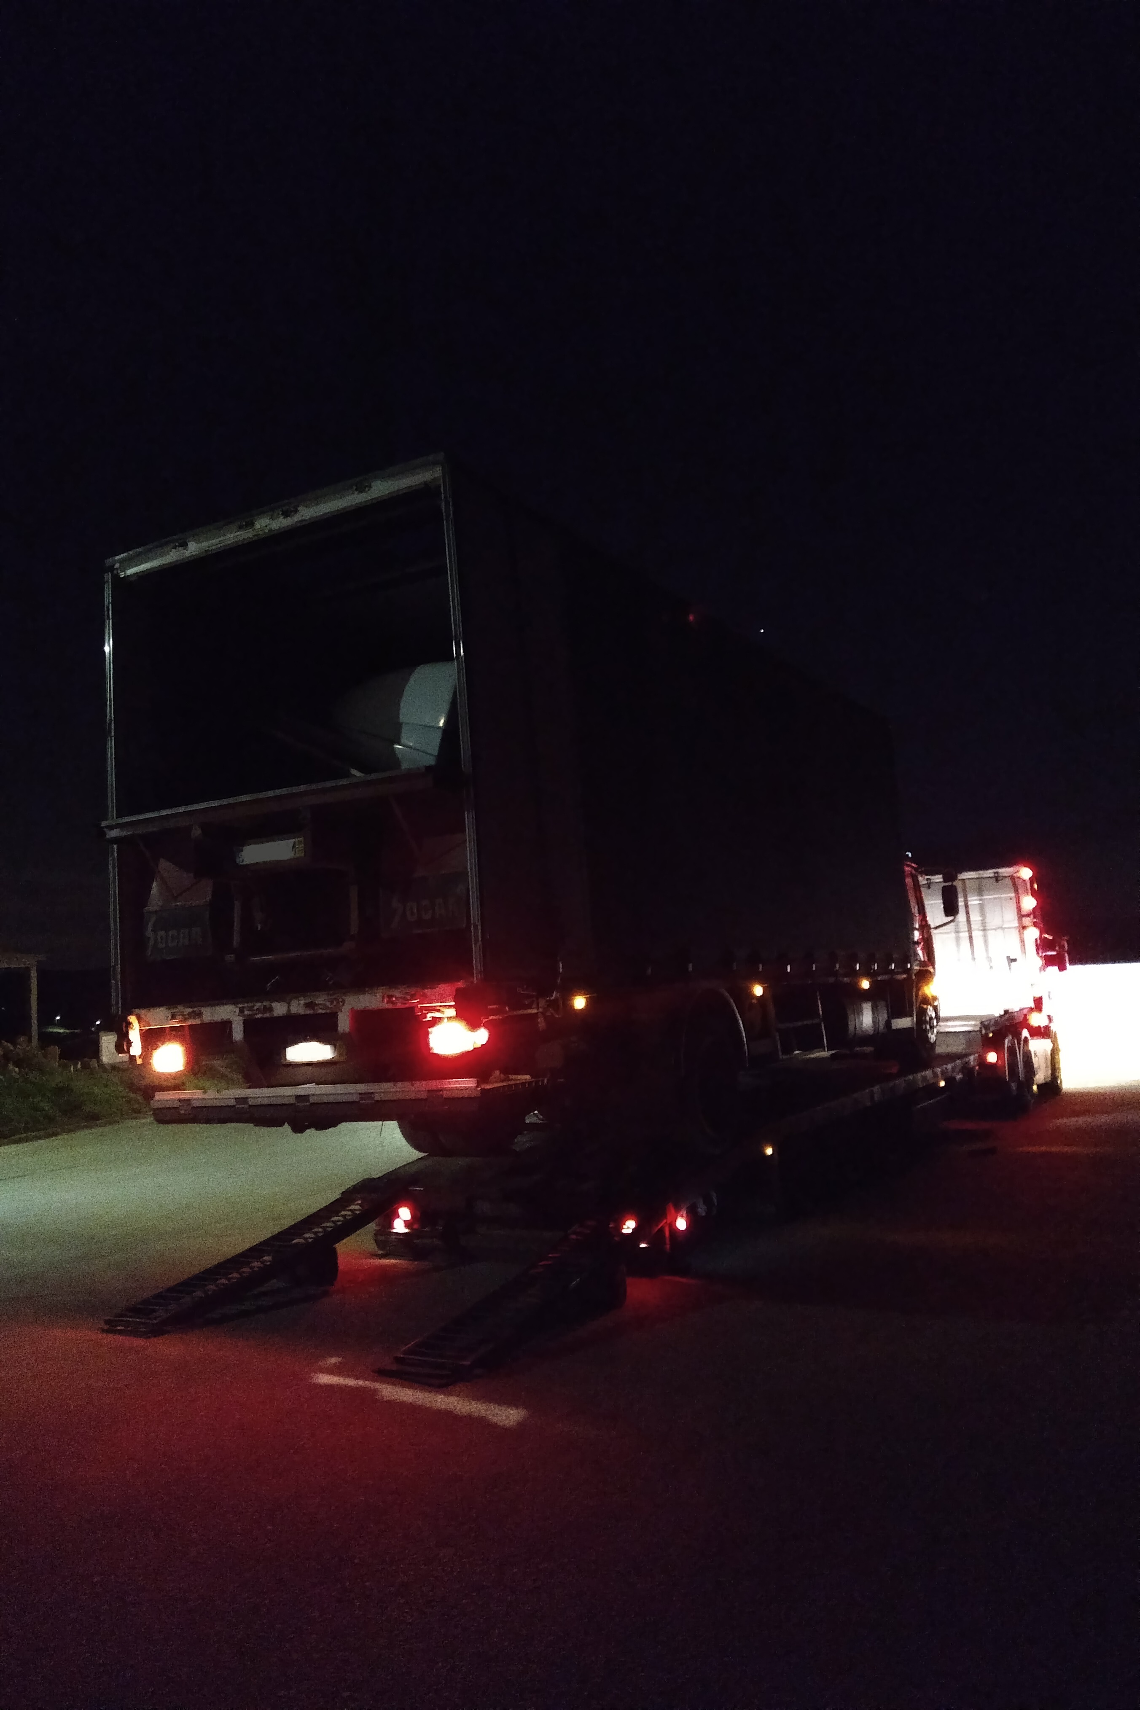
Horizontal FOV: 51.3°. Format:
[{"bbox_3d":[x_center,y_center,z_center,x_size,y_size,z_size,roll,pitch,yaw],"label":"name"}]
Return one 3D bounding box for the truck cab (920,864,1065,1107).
[{"bbox_3d":[6.082,2.039,18.738,2.578,3.593,6.090,-8,-10,30],"label":"truck cab"}]

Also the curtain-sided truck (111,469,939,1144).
[{"bbox_3d":[0.843,0.393,10.158,2.578,3.705,9.440,-8,-9,30],"label":"curtain-sided truck"}]

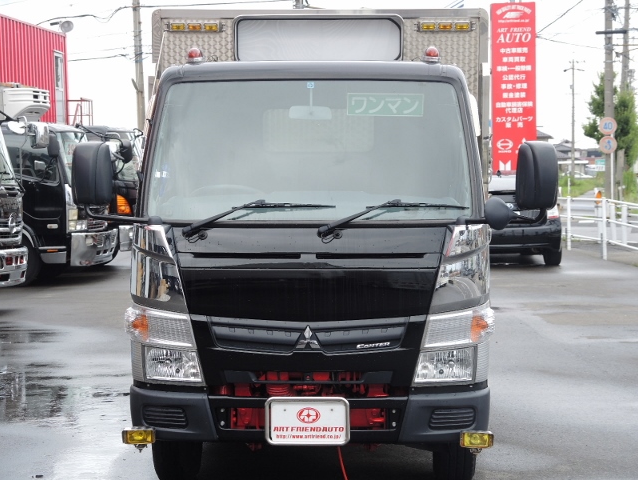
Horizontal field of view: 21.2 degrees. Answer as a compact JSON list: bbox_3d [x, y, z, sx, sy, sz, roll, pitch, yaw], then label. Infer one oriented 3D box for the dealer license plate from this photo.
[{"bbox_3d":[-0.052,0.816,7.650,0.380,0.220,0.030,0,2,2],"label":"dealer license plate"}]

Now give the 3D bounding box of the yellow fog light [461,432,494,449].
[{"bbox_3d":[0.727,0.918,7.810,0.155,0.078,0.080,0,2,2],"label":"yellow fog light"}]

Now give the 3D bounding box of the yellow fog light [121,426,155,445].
[{"bbox_3d":[-0.832,0.904,7.850,0.153,0.078,0.080,0,2,-3],"label":"yellow fog light"}]

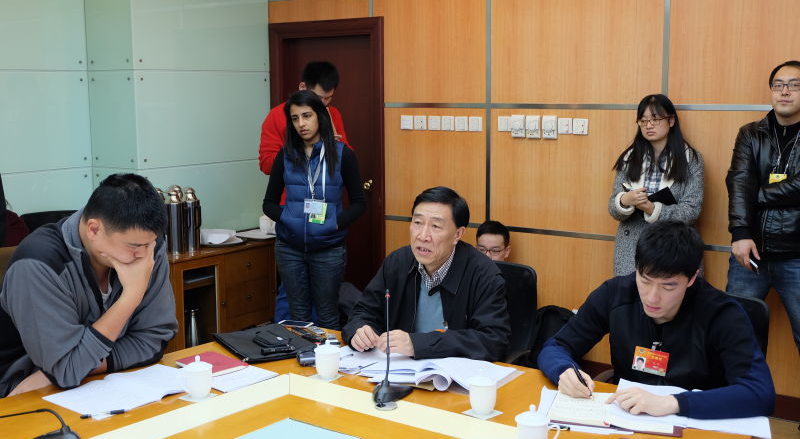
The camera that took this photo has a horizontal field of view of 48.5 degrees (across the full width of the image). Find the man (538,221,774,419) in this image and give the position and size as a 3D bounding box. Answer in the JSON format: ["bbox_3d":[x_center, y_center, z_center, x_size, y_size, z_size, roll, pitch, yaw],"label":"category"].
[{"bbox_3d":[0.850,0.635,2.858,0.680,1.300,0.680,5,10,32],"label":"man"}]

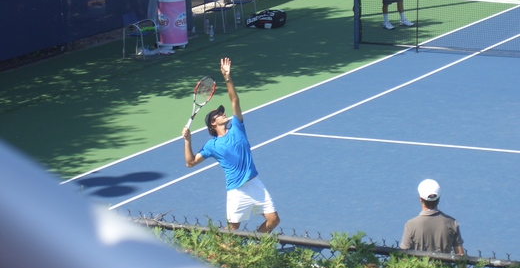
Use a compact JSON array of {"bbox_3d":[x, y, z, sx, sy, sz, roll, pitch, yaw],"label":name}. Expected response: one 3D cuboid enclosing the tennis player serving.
[{"bbox_3d":[-0.300,0.277,19.197,0.750,2.300,0.800,7,16,38],"label":"tennis player serving"}]

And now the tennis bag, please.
[{"bbox_3d":[0.110,-2.287,34.825,0.760,0.310,0.360,7,16,38],"label":"tennis bag"}]

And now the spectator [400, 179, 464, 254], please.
[{"bbox_3d":[1.544,1.260,15.654,0.560,1.780,0.330,-5,13,-9],"label":"spectator"}]

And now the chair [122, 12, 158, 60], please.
[{"bbox_3d":[-2.178,-1.802,32.120,0.510,0.790,0.510,5,15,31],"label":"chair"}]

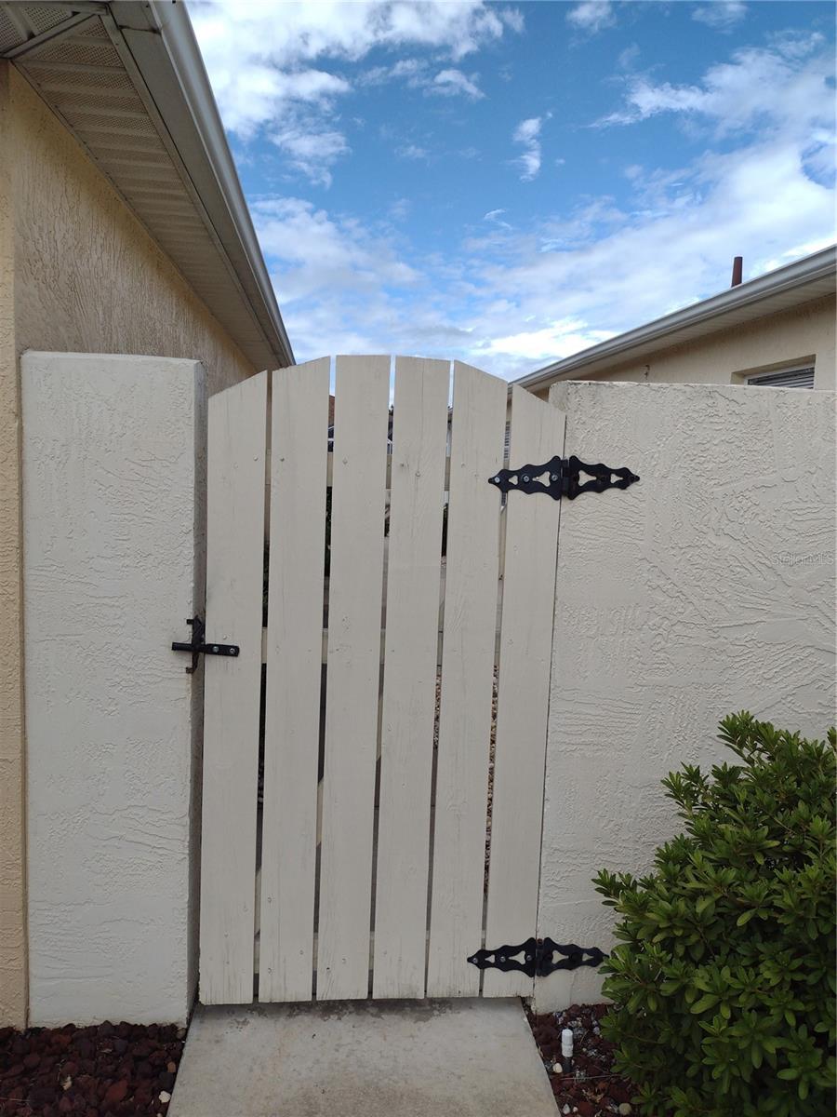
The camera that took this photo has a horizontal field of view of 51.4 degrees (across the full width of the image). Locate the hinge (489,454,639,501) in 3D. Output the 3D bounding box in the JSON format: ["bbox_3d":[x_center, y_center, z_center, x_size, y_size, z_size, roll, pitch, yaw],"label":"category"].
[{"bbox_3d":[0.381,-0.208,2.263,0.402,0.115,0.022,-2,6,-5],"label":"hinge"}]

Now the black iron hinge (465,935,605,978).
[{"bbox_3d":[0.332,1.098,2.397,0.399,0.116,0.022,1,6,-6],"label":"black iron hinge"}]

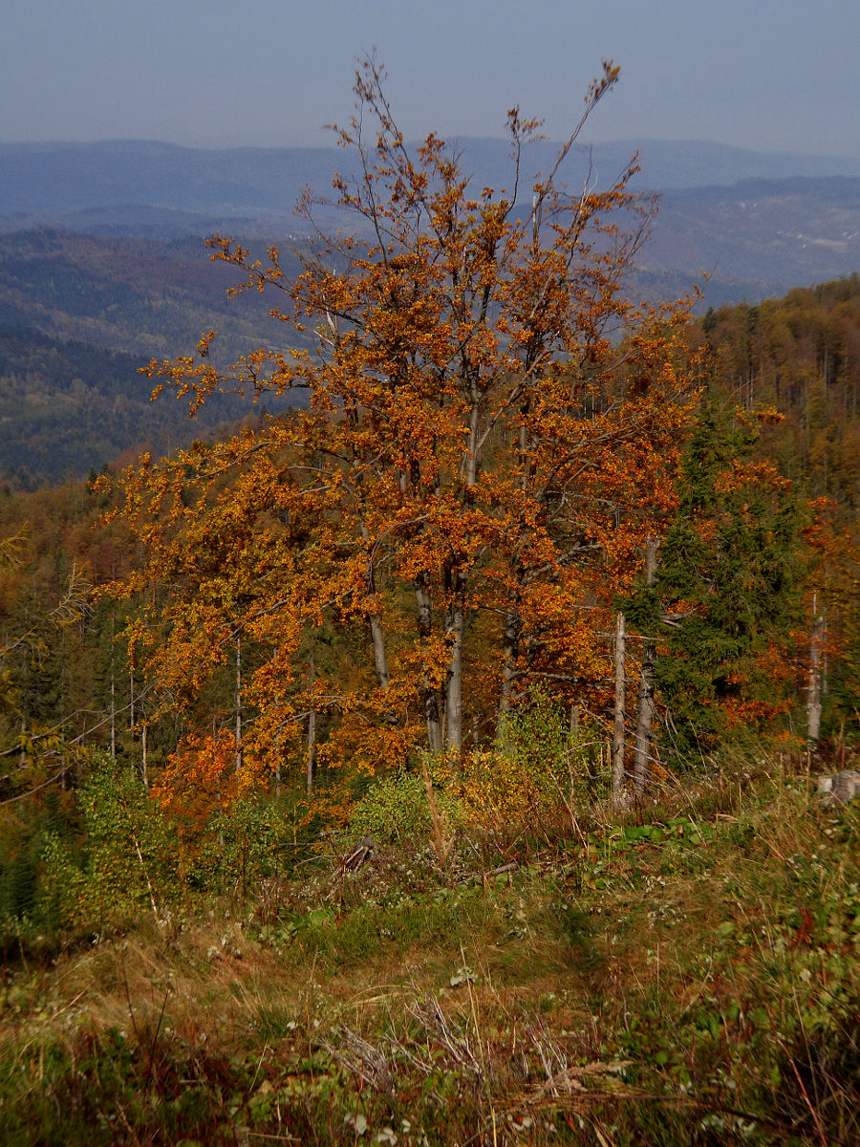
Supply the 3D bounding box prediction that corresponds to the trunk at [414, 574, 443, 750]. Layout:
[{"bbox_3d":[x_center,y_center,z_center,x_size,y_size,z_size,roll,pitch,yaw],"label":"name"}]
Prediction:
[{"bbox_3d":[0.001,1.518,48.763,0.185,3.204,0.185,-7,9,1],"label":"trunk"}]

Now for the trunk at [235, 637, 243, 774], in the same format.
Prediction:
[{"bbox_3d":[-5.359,3.717,81.703,0.108,3.982,0.108,0,9,0],"label":"trunk"}]

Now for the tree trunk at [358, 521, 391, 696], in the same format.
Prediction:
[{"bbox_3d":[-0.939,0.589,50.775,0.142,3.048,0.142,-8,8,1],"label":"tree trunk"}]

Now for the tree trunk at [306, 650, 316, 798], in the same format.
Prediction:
[{"bbox_3d":[-2.927,3.698,71.720,0.118,3.764,0.118,2,9,0],"label":"tree trunk"}]

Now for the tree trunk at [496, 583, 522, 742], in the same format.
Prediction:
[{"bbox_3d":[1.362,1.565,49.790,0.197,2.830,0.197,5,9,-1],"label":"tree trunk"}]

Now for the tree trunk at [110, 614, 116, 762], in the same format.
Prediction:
[{"bbox_3d":[-9.960,3.554,91.656,0.084,4.615,0.084,1,9,0],"label":"tree trunk"}]

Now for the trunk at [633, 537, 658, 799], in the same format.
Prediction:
[{"bbox_3d":[3.090,1.380,41.713,0.193,3.853,0.193,2,9,0],"label":"trunk"}]

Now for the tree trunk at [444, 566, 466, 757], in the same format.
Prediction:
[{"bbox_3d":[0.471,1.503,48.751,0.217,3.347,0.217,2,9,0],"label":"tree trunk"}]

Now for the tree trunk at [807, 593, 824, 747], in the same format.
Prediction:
[{"bbox_3d":[6.611,1.670,49.799,0.180,2.705,0.180,1,9,0],"label":"tree trunk"}]

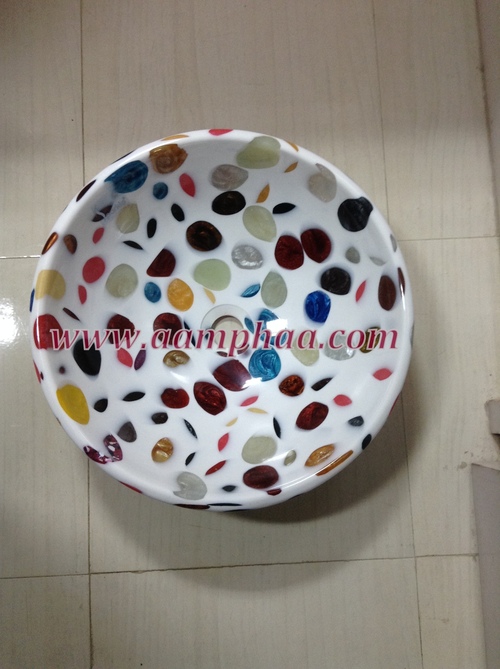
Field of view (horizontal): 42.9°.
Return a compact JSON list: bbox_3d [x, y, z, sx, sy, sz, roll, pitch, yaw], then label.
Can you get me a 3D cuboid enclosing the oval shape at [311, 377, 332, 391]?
[{"bbox_3d":[0.083,0.056,0.736,0.024,0.006,0.011,-46,50,5],"label":"oval shape"}]

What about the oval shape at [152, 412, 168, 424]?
[{"bbox_3d":[-0.104,0.096,0.730,0.020,0.006,0.015,3,53,-23],"label":"oval shape"}]

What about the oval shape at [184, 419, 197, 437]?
[{"bbox_3d":[-0.068,0.109,0.732,0.007,0.005,0.026,-16,56,-25],"label":"oval shape"}]

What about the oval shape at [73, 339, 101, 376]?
[{"bbox_3d":[-0.182,0.026,0.705,0.035,0.011,0.041,18,62,-42],"label":"oval shape"}]

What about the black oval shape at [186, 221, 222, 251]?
[{"bbox_3d":[-0.056,-0.118,0.770,0.041,0.011,0.037,-1,113,-7],"label":"black oval shape"}]

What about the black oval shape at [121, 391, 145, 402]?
[{"bbox_3d":[-0.134,0.072,0.730,0.005,0.033,0.011,-43,69,37],"label":"black oval shape"}]

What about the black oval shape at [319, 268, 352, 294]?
[{"bbox_3d":[0.100,-0.062,0.743,0.040,0.010,0.031,5,101,36],"label":"black oval shape"}]

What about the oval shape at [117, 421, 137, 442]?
[{"bbox_3d":[-0.133,0.108,0.692,0.022,0.030,0.007,37,119,-1],"label":"oval shape"}]

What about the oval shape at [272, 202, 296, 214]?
[{"bbox_3d":[0.039,-0.148,0.741,0.031,0.005,0.013,-9,124,32],"label":"oval shape"}]

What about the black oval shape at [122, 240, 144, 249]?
[{"bbox_3d":[-0.136,-0.105,0.743,0.026,0.005,0.008,19,99,-36],"label":"black oval shape"}]

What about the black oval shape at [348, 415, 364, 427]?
[{"bbox_3d":[0.113,0.092,0.669,0.005,0.022,0.013,42,61,-27],"label":"black oval shape"}]

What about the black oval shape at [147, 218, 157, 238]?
[{"bbox_3d":[-0.116,-0.125,0.747,0.012,0.005,0.025,-13,128,-26],"label":"black oval shape"}]

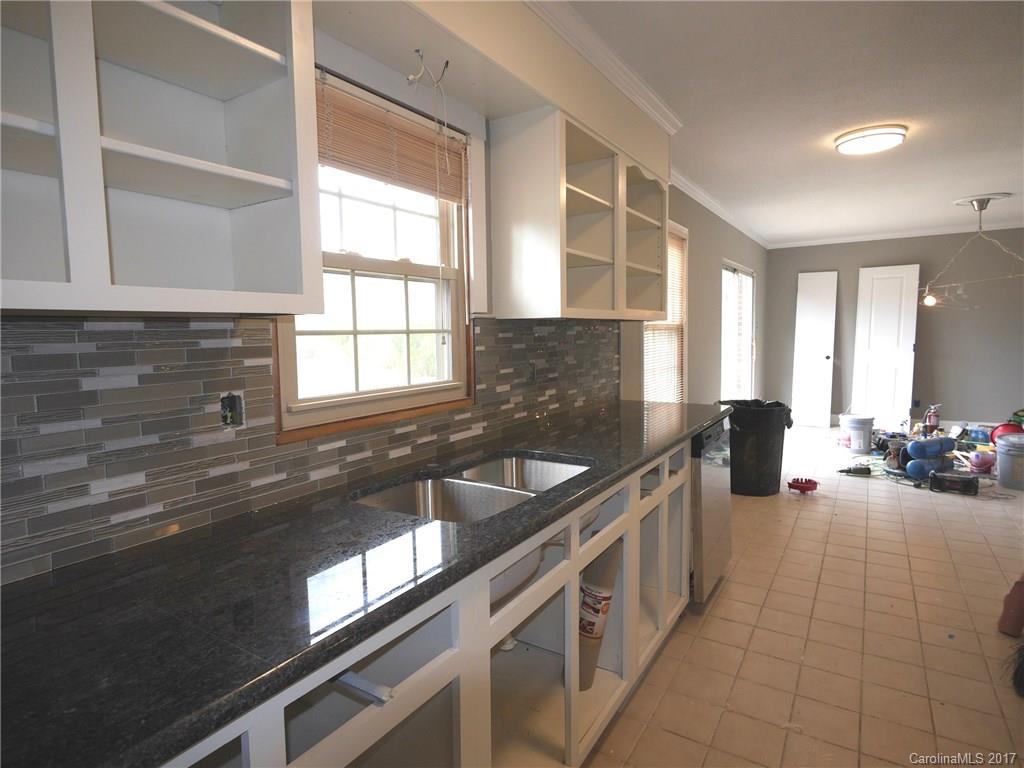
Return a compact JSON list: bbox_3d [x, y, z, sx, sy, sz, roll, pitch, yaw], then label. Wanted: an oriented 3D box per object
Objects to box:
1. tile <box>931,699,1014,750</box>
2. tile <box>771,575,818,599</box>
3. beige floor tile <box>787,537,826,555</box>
[{"bbox_3d":[1.529,1.143,1.778,0.202,0.010,0.202,2,6,34],"label":"tile"},{"bbox_3d":[1.476,1.061,2.776,0.200,0.010,0.200,3,7,34],"label":"tile"},{"bbox_3d":[1.827,1.010,3.301,0.202,0.010,0.202,2,6,34],"label":"beige floor tile"}]

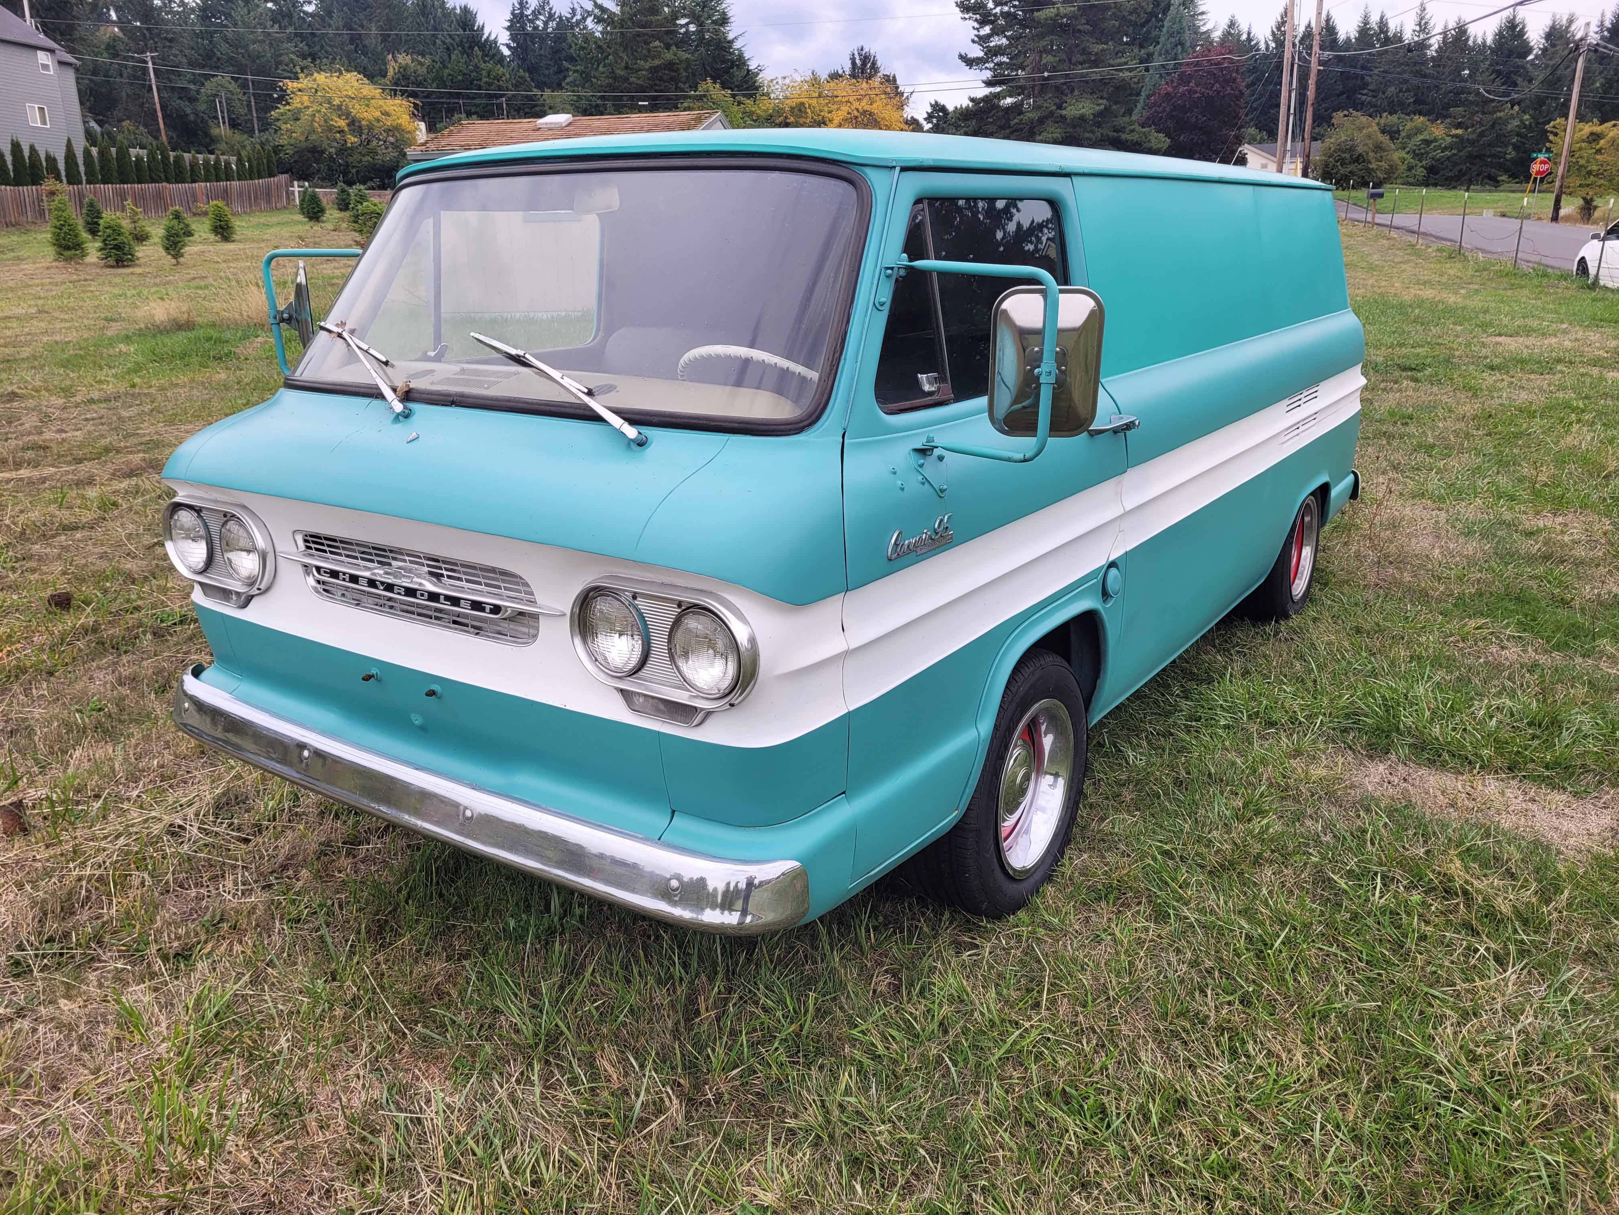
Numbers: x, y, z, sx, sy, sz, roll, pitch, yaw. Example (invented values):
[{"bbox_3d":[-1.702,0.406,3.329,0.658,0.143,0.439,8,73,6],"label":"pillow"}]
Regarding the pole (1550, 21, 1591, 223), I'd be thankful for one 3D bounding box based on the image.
[{"bbox_3d":[31.845,-20.169,50.810,0.320,7.830,0.320,8,20,29],"label":"pole"}]

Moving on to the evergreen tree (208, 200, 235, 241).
[{"bbox_3d":[-18.098,-11.863,37.312,0.800,1.240,0.800,-10,19,-23],"label":"evergreen tree"}]

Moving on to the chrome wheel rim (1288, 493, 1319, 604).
[{"bbox_3d":[1.818,-0.234,4.659,0.160,0.405,0.405,10,21,33],"label":"chrome wheel rim"}]

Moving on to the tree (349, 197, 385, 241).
[{"bbox_3d":[-12.237,-10.754,33.824,1.100,1.160,1.000,-8,19,-18],"label":"tree"}]

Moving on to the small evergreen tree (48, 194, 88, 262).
[{"bbox_3d":[-17.046,-8.646,27.773,0.800,1.490,0.800,-12,20,-28],"label":"small evergreen tree"}]

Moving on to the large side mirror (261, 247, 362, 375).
[{"bbox_3d":[-1.270,-0.744,3.114,0.180,0.330,0.300,-15,22,-36],"label":"large side mirror"}]

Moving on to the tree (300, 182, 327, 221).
[{"bbox_3d":[-22.406,-18.229,54.773,1.144,1.680,1.144,-7,17,-20],"label":"tree"}]

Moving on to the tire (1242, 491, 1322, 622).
[{"bbox_3d":[1.797,-0.237,4.673,0.220,0.620,0.620,10,21,33],"label":"tire"}]

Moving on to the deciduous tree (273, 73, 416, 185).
[{"bbox_3d":[-29.853,-30.175,77.032,9.249,7.151,9.249,-6,17,-19],"label":"deciduous tree"}]

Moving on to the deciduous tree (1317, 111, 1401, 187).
[{"bbox_3d":[36.083,-29.830,79.283,5.000,4.720,4.800,6,19,23],"label":"deciduous tree"}]

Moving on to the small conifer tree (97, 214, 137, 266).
[{"bbox_3d":[-20.794,-10.956,36.302,1.177,1.466,1.177,-9,18,-27],"label":"small conifer tree"}]

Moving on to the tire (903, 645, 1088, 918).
[{"bbox_3d":[0.430,0.384,2.784,0.215,0.620,0.620,10,21,33],"label":"tire"}]

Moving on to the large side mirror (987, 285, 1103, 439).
[{"bbox_3d":[0.413,-0.429,2.130,0.195,0.260,0.075,3,18,15],"label":"large side mirror"}]

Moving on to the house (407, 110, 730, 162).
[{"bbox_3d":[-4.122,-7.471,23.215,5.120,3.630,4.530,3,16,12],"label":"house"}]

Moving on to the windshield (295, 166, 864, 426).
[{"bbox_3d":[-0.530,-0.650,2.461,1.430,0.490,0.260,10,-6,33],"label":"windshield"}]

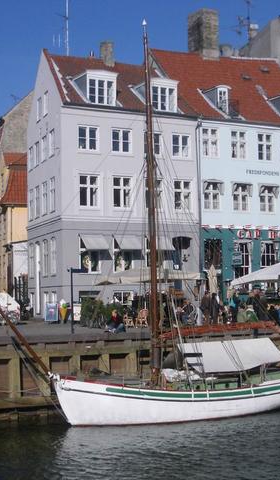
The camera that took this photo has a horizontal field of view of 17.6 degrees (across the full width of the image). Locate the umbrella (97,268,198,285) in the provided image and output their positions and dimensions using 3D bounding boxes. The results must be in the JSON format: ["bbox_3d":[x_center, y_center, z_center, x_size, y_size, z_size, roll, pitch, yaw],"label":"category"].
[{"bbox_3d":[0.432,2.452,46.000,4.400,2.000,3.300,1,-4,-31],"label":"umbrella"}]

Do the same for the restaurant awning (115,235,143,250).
[{"bbox_3d":[-0.722,0.160,57.231,1.620,0.950,0.920,1,-4,-31],"label":"restaurant awning"}]

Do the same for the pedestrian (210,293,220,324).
[{"bbox_3d":[3.783,3.504,46.000,0.500,1.690,0.400,-2,-4,15],"label":"pedestrian"}]

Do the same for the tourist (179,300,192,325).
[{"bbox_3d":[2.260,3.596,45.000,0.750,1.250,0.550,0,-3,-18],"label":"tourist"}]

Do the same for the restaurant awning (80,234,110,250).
[{"bbox_3d":[-2.758,0.166,56.007,1.620,0.950,0.920,1,-4,-31],"label":"restaurant awning"}]

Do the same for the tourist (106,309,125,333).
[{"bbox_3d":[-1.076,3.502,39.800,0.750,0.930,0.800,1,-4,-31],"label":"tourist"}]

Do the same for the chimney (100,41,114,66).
[{"bbox_3d":[-2.239,-12.889,63.331,0.620,1.740,0.880,1,-4,-31],"label":"chimney"}]

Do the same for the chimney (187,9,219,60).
[{"bbox_3d":[4.740,-14.786,66.830,1.400,3.800,2.000,1,-4,-31],"label":"chimney"}]

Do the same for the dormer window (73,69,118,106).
[{"bbox_3d":[-2.954,-9.623,58.960,2.100,2.080,2.200,1,-4,-31],"label":"dormer window"}]

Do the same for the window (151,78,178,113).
[{"bbox_3d":[1.181,-9.682,61.390,2.100,2.080,2.100,1,-4,-31],"label":"window"}]

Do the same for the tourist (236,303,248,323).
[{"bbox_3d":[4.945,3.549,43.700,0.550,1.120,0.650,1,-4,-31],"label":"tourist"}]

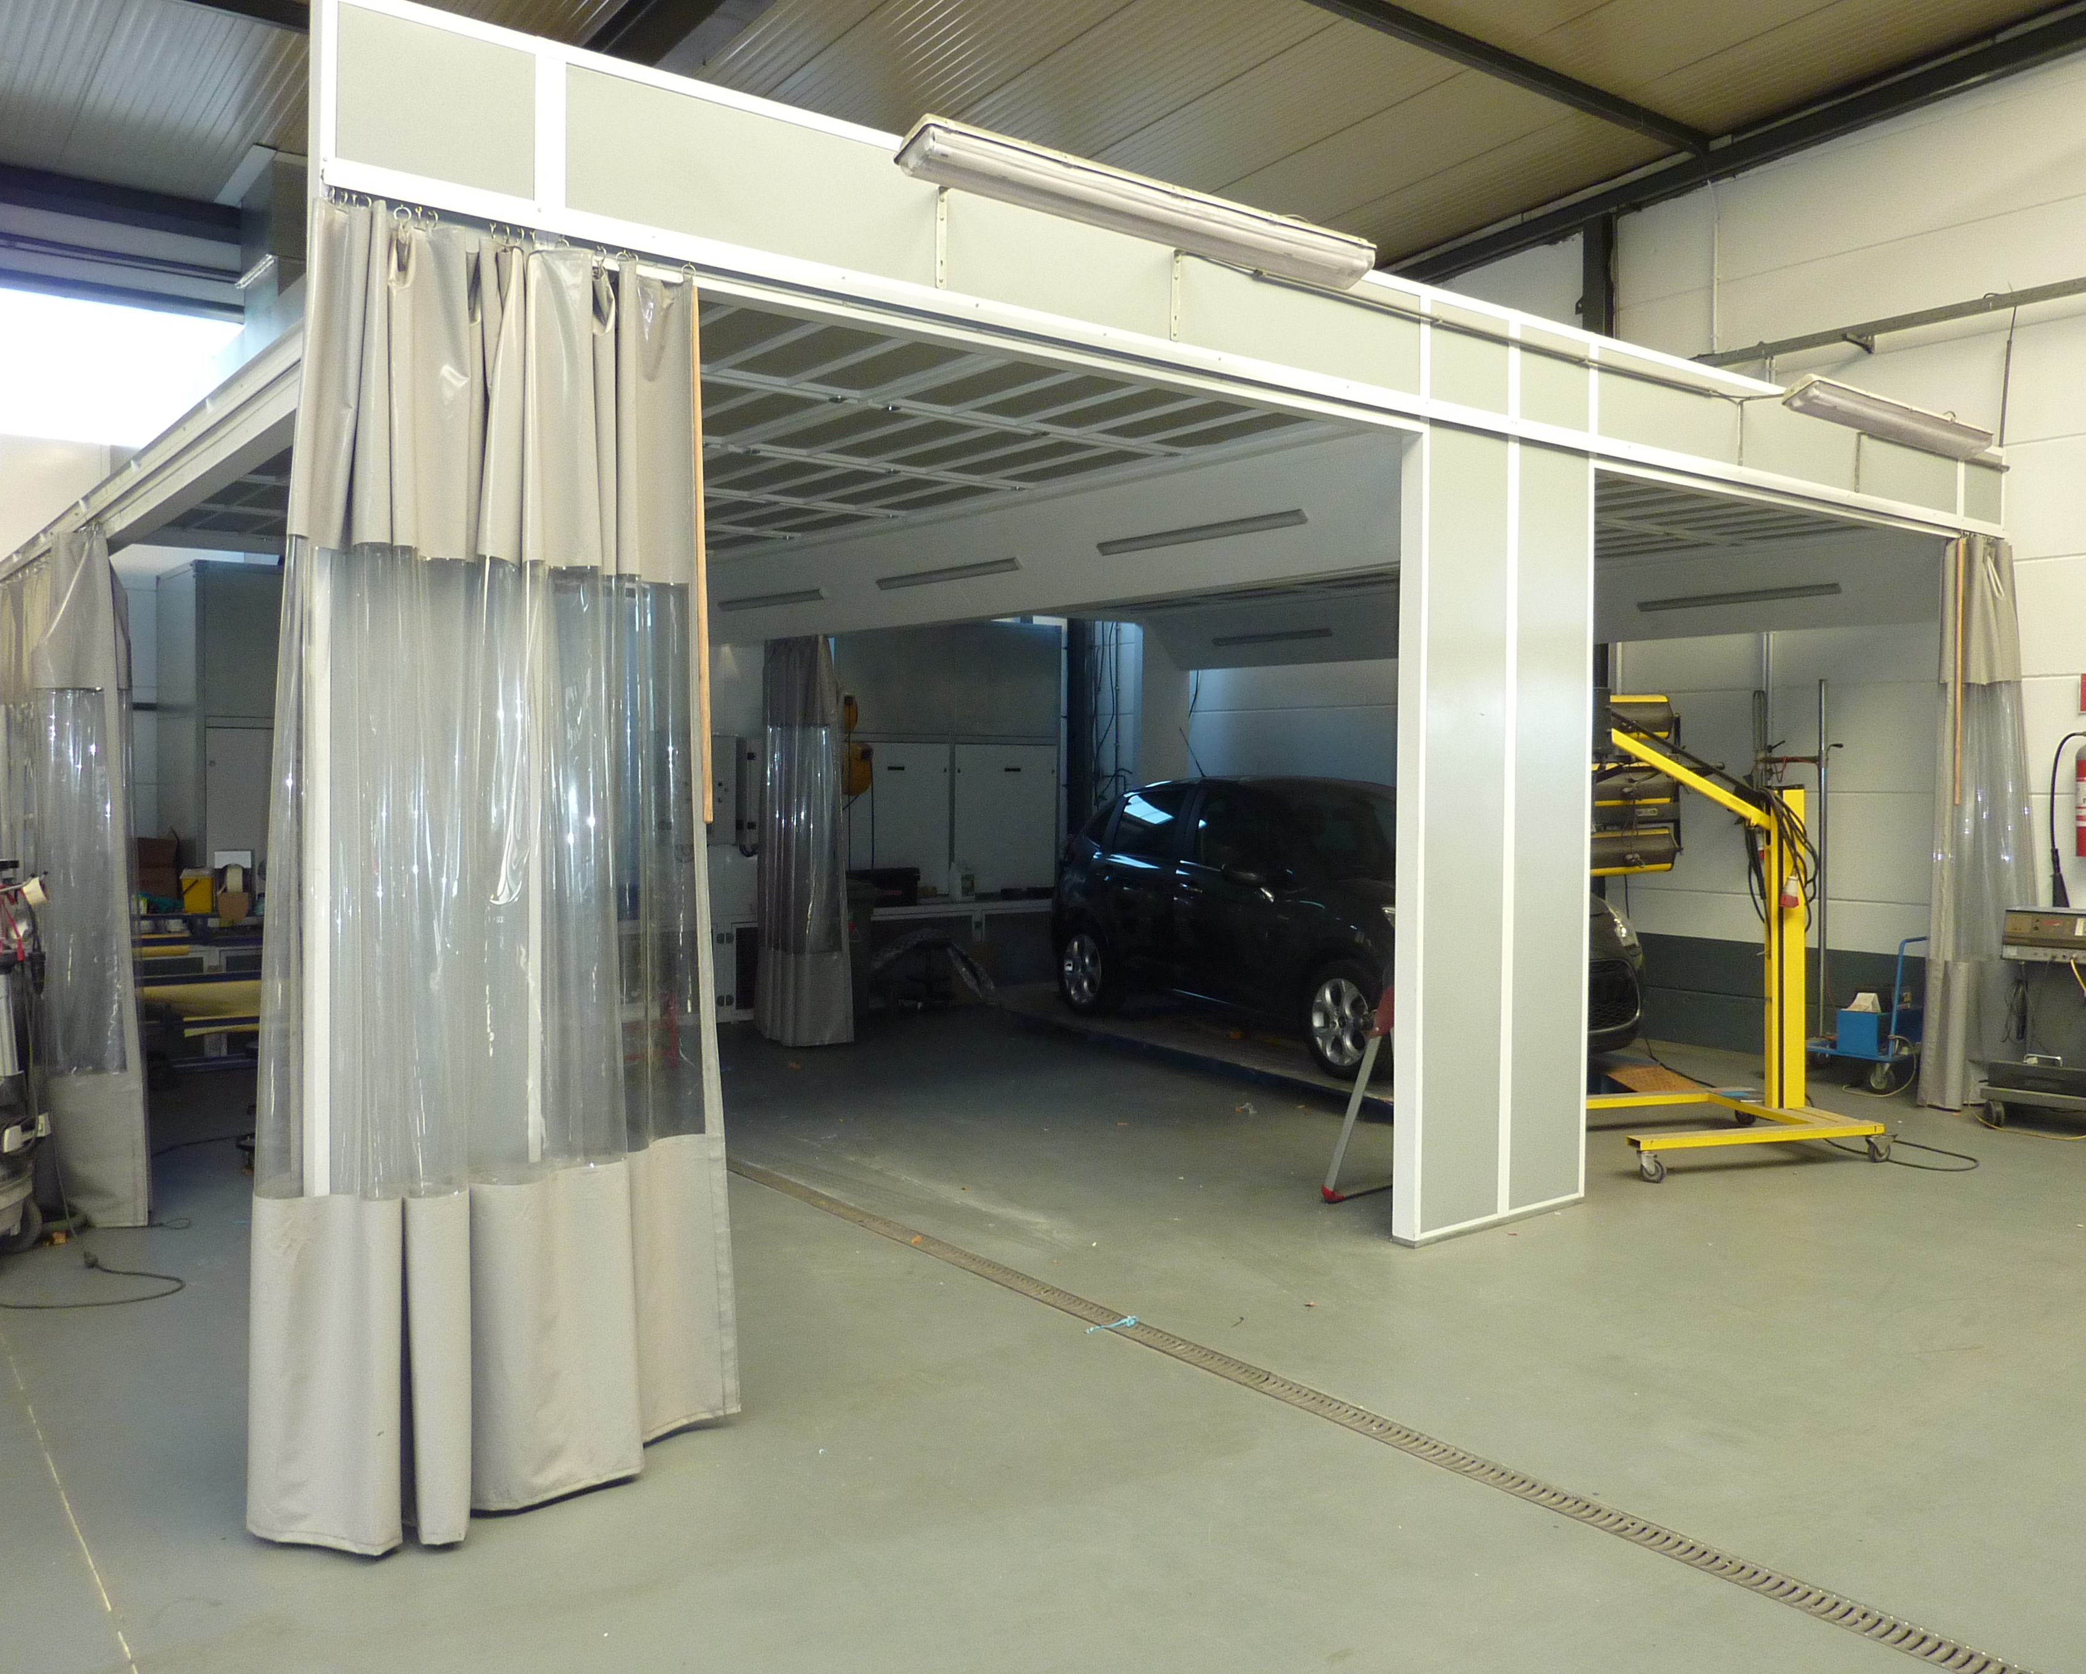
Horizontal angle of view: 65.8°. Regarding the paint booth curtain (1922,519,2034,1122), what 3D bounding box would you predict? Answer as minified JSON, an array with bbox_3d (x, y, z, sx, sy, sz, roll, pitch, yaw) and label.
[{"bbox_3d":[4.754,-0.085,8.195,0.800,2.810,0.290,-2,3,-38],"label":"paint booth curtain"}]

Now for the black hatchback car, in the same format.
[{"bbox_3d":[1.621,0.425,9.500,1.760,1.520,3.950,-1,2,-30],"label":"black hatchback car"}]

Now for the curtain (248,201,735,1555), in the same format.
[{"bbox_3d":[-1.159,0.086,3.636,1.060,2.800,0.290,-2,3,-38],"label":"curtain"}]

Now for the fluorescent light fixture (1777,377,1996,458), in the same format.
[{"bbox_3d":[3.619,-1.766,6.856,1.580,0.110,0.175,-2,-20,-38],"label":"fluorescent light fixture"}]

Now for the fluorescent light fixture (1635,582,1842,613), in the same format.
[{"bbox_3d":[3.971,-1.370,9.257,1.220,0.080,0.050,3,48,51],"label":"fluorescent light fixture"}]

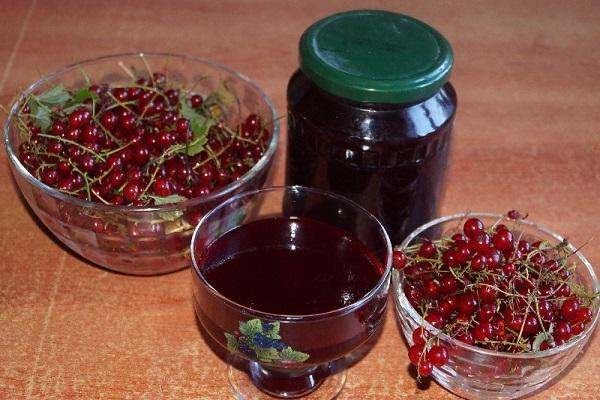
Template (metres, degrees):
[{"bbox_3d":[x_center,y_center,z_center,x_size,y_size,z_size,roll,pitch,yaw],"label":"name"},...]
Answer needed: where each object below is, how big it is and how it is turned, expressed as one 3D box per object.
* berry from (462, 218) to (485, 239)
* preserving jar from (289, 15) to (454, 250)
[{"bbox_3d":[0.099,0.016,0.496,0.011,0.011,0.011,2,40,0],"label":"berry"},{"bbox_3d":[0.042,-0.024,0.522,0.096,0.154,0.096,1,40,-1],"label":"preserving jar"}]

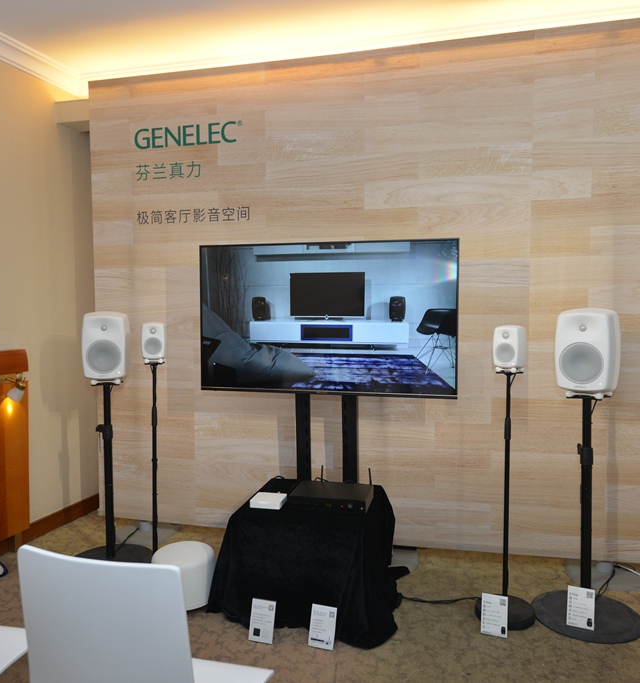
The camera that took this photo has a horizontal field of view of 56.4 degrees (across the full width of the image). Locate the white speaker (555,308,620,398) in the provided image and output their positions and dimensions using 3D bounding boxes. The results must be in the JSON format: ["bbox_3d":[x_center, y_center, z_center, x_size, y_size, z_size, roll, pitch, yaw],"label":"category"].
[{"bbox_3d":[1.149,0.043,2.556,0.237,0.365,0.223,3,5,40],"label":"white speaker"}]

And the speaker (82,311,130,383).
[{"bbox_3d":[-1.137,0.028,3.167,0.237,0.365,0.223,-1,4,-9],"label":"speaker"}]

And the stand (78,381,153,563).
[{"bbox_3d":[-1.136,0.690,3.206,0.450,0.965,0.450,-1,4,-5],"label":"stand"}]

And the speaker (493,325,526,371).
[{"bbox_3d":[0.812,0.029,2.557,0.121,0.195,0.115,2,5,39],"label":"speaker"}]

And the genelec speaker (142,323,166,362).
[{"bbox_3d":[-0.848,0.003,3.046,0.121,0.195,0.115,-1,4,-5],"label":"genelec speaker"}]

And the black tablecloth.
[{"bbox_3d":[-0.045,0.962,2.768,0.830,0.460,0.670,0,4,14],"label":"black tablecloth"}]

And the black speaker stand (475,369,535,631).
[{"bbox_3d":[0.810,0.660,2.581,0.252,1.072,0.252,2,4,36],"label":"black speaker stand"}]

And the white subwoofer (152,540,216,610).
[{"bbox_3d":[-0.624,1.066,2.730,0.283,0.234,0.283,0,3,13],"label":"white subwoofer"}]

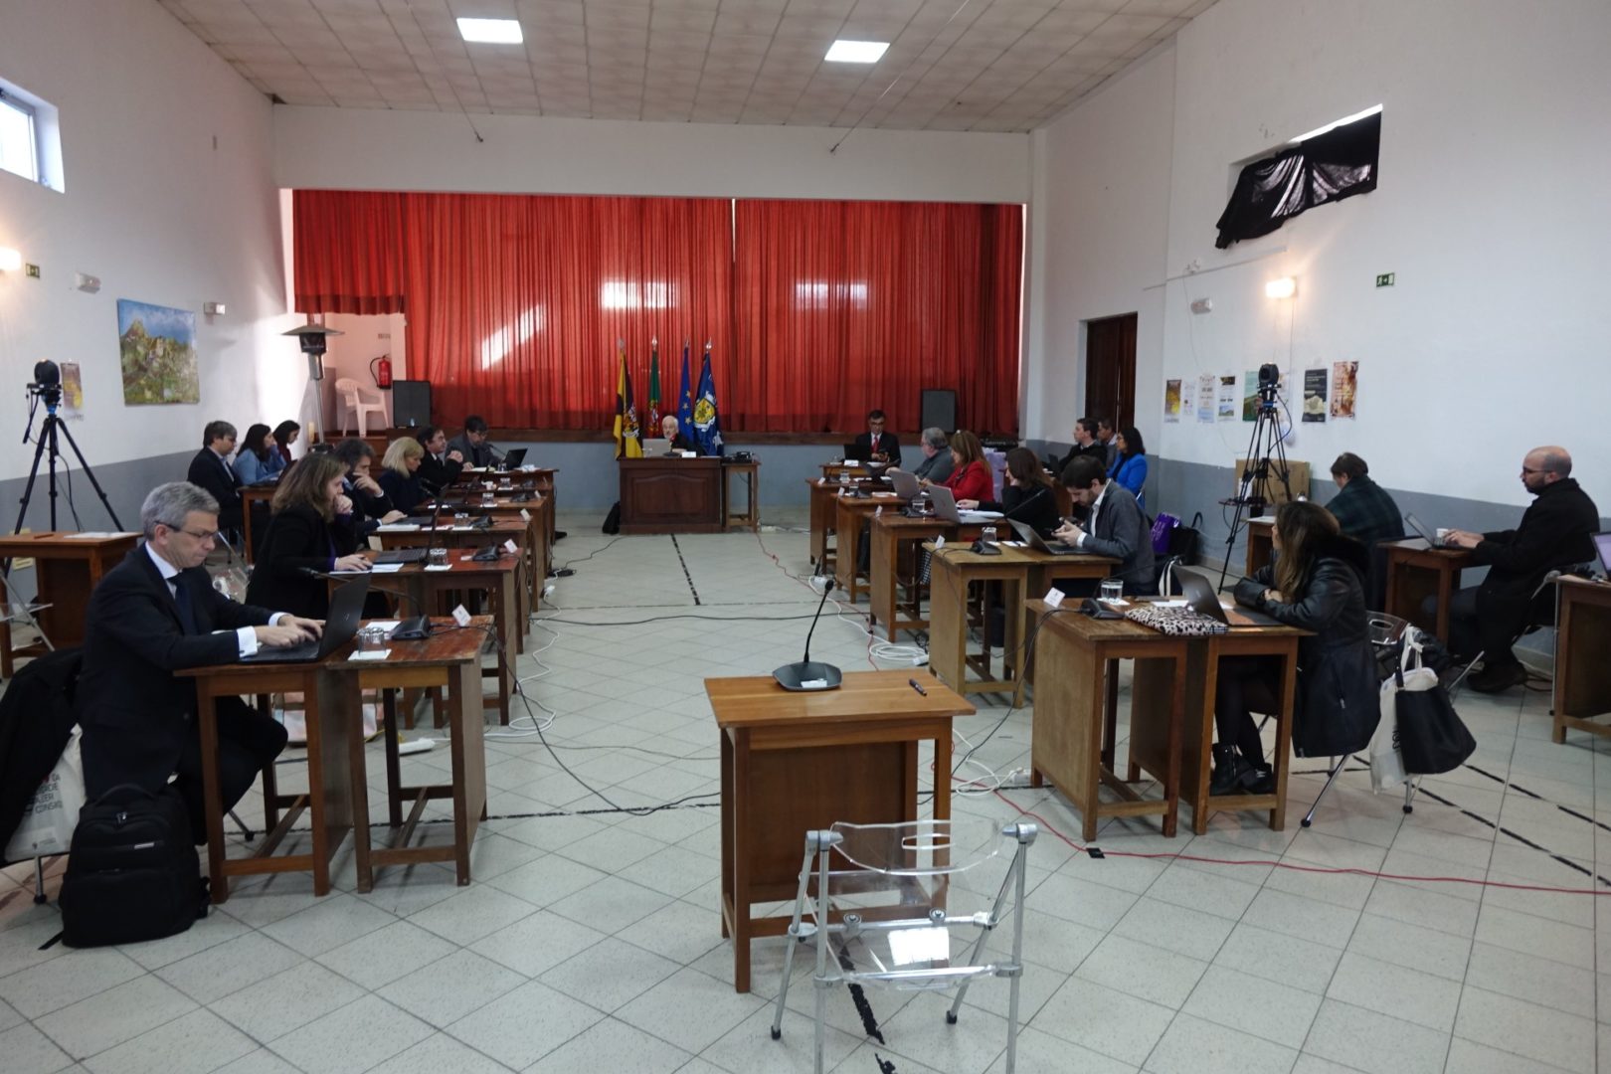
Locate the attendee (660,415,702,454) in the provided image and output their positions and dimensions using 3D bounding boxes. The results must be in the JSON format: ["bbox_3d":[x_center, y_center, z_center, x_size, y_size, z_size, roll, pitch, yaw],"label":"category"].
[{"bbox_3d":[-1.490,-0.778,12.806,0.550,1.300,0.650,-1,8,-10],"label":"attendee"}]

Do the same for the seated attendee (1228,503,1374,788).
[{"bbox_3d":[1.956,0.453,4.244,0.690,1.210,0.500,-1,8,-10],"label":"seated attendee"}]

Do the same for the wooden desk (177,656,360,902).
[{"bbox_3d":[-1.721,0.722,3.610,0.430,0.755,0.680,-1,8,-10],"label":"wooden desk"}]

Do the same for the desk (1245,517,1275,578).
[{"bbox_3d":[3.311,0.291,7.152,0.690,0.770,0.450,-4,9,-28],"label":"desk"}]

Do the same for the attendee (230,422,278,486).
[{"bbox_3d":[-4.679,-0.306,9.486,0.750,1.310,0.500,-1,8,-5],"label":"attendee"}]

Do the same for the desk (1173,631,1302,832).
[{"bbox_3d":[1.588,0.683,4.246,0.440,0.775,0.690,-1,8,-8],"label":"desk"}]

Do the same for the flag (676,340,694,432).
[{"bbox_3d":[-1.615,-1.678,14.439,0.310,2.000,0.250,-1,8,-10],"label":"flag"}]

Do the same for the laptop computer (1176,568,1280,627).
[{"bbox_3d":[1.597,0.216,4.064,0.320,0.190,0.295,0,8,-4],"label":"laptop computer"}]

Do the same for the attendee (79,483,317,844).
[{"bbox_3d":[-1.978,0.481,3.517,0.740,1.310,0.520,-1,8,-10],"label":"attendee"}]

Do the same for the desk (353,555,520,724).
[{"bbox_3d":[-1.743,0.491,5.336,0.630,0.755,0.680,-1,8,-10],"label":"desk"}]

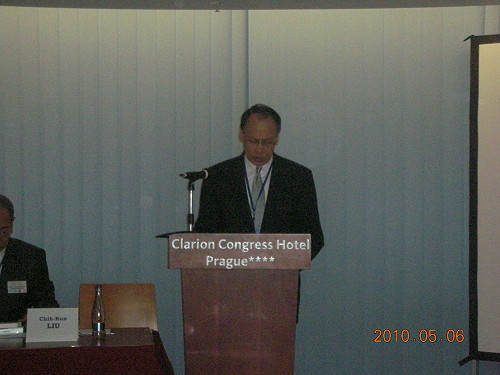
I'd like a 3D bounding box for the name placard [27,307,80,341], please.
[{"bbox_3d":[-0.805,0.559,6.210,0.210,0.136,0.100,0,2,-2],"label":"name placard"}]

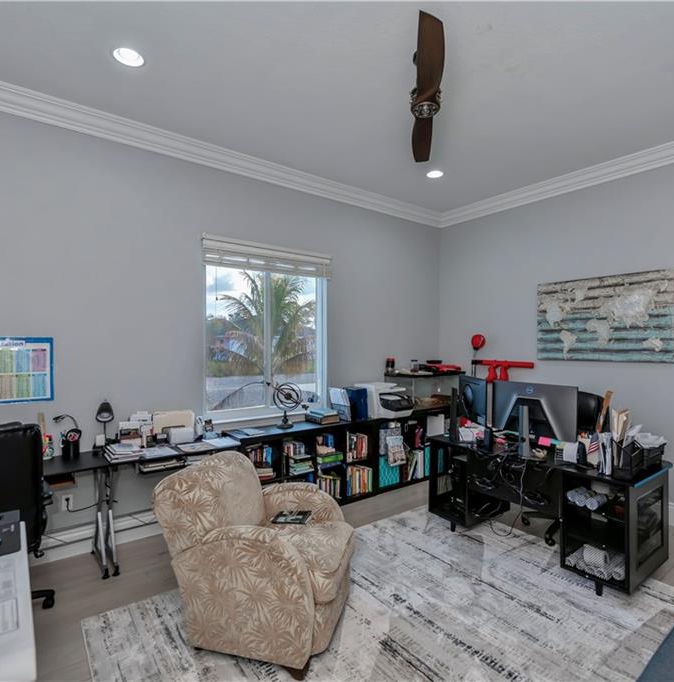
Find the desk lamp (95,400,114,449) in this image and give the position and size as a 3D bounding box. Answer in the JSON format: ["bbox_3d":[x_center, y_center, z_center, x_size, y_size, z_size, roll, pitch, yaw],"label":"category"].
[{"bbox_3d":[-1.672,0.624,2.841,0.140,0.370,0.180,0,0,-42],"label":"desk lamp"}]

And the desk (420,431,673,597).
[{"bbox_3d":[1.513,1.189,3.044,0.730,0.730,1.470,0,0,-36],"label":"desk"}]

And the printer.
[{"bbox_3d":[0.505,0.639,4.277,0.460,0.300,0.420,0,0,-36],"label":"printer"}]

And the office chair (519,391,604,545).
[{"bbox_3d":[1.839,0.995,3.234,0.660,1.120,0.620,0,0,-36],"label":"office chair"}]

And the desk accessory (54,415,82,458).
[{"bbox_3d":[-1.835,0.653,2.709,0.180,0.300,0.140,0,0,-36],"label":"desk accessory"}]

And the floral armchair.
[{"bbox_3d":[-0.428,1.105,2.263,0.950,0.880,0.760,0,0,16],"label":"floral armchair"}]

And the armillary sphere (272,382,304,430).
[{"bbox_3d":[-0.466,0.570,3.614,0.330,0.430,0.250,0,0,-7],"label":"armillary sphere"}]

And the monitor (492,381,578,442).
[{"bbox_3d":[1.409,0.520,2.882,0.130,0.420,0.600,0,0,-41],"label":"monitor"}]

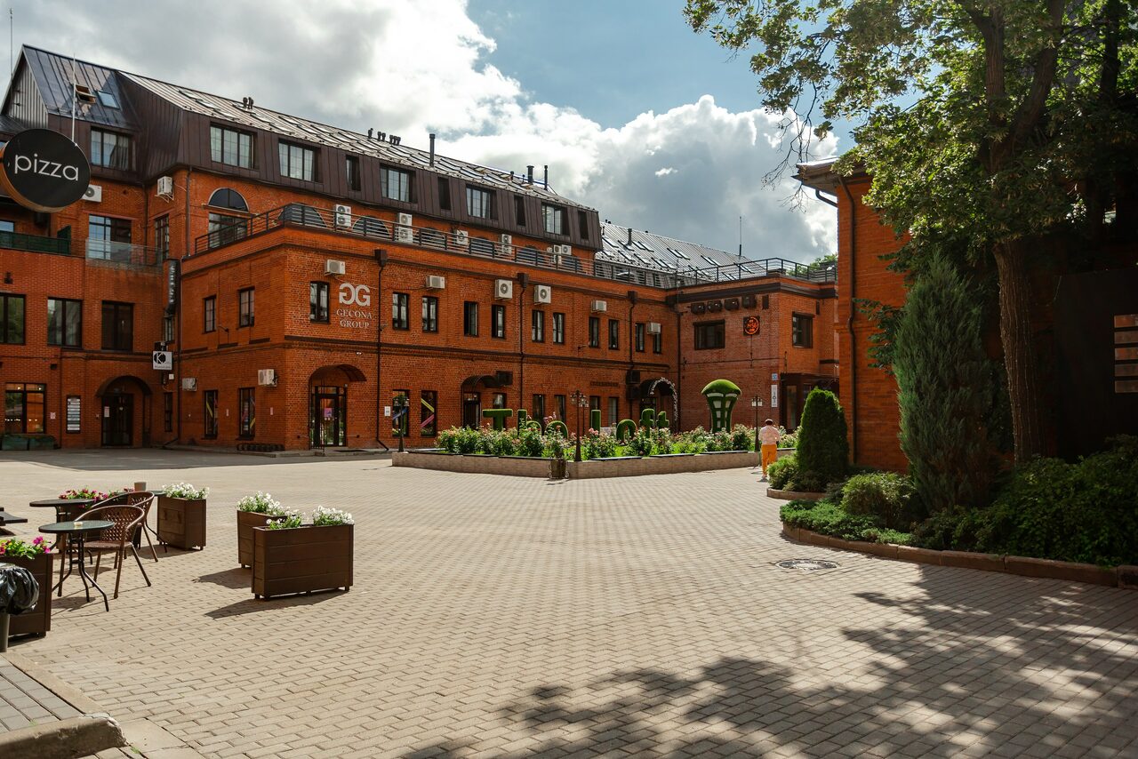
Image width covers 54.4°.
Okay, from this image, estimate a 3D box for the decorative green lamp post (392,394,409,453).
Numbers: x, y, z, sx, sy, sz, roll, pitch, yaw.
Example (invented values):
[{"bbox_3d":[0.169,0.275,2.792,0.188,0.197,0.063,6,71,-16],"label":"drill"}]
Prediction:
[{"bbox_3d":[-5.471,1.431,35.972,0.580,1.950,0.550,0,-2,0],"label":"decorative green lamp post"}]

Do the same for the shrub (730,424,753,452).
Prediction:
[{"bbox_3d":[5.784,1.988,37.200,0.780,0.970,0.780,0,-2,0],"label":"shrub"}]

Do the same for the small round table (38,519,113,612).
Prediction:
[{"bbox_3d":[-4.235,1.618,9.542,0.630,0.700,0.630,0,-2,0],"label":"small round table"}]

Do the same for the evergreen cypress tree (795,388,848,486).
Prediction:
[{"bbox_3d":[5.235,1.196,22.900,1.100,2.050,1.100,0,-2,0],"label":"evergreen cypress tree"}]

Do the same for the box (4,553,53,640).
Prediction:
[{"bbox_3d":[-4.165,1.544,7.793,0.920,0.600,0.290,2,-3,-36],"label":"box"}]

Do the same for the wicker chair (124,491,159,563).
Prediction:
[{"bbox_3d":[-5.100,1.708,12.611,0.580,0.770,0.630,-1,-3,30],"label":"wicker chair"}]

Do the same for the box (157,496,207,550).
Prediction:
[{"bbox_3d":[-4.708,1.734,13.450,0.270,0.600,0.820,2,-3,-41],"label":"box"}]

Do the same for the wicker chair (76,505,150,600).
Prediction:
[{"bbox_3d":[-4.400,1.623,10.513,0.580,0.770,0.650,0,-2,1],"label":"wicker chair"}]

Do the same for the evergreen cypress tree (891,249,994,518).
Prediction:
[{"bbox_3d":[5.376,0.133,15.800,1.360,3.800,1.360,0,-2,0],"label":"evergreen cypress tree"}]

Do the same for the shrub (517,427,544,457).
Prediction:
[{"bbox_3d":[-1.100,1.850,32.200,0.780,0.920,0.780,0,-2,0],"label":"shrub"}]

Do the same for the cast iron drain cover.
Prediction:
[{"bbox_3d":[2.555,2.004,11.844,0.700,0.050,0.720,0,-2,0],"label":"cast iron drain cover"}]

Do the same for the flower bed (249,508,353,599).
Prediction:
[{"bbox_3d":[-2.387,1.544,9.952,0.880,0.760,0.290,2,-3,-42],"label":"flower bed"}]

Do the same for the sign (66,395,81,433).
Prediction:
[{"bbox_3d":[-22.881,1.622,51.100,0.070,1.720,0.660,-2,-3,41],"label":"sign"}]

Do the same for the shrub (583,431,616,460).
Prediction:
[{"bbox_3d":[0.866,1.846,31.253,1.000,0.820,0.950,0,-2,0],"label":"shrub"}]

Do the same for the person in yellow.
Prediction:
[{"bbox_3d":[5.526,1.936,30.500,0.550,1.650,0.380,0,-2,6],"label":"person in yellow"}]

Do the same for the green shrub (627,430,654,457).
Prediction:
[{"bbox_3d":[2.089,1.907,32.300,0.820,0.850,0.800,0,-2,0],"label":"green shrub"}]

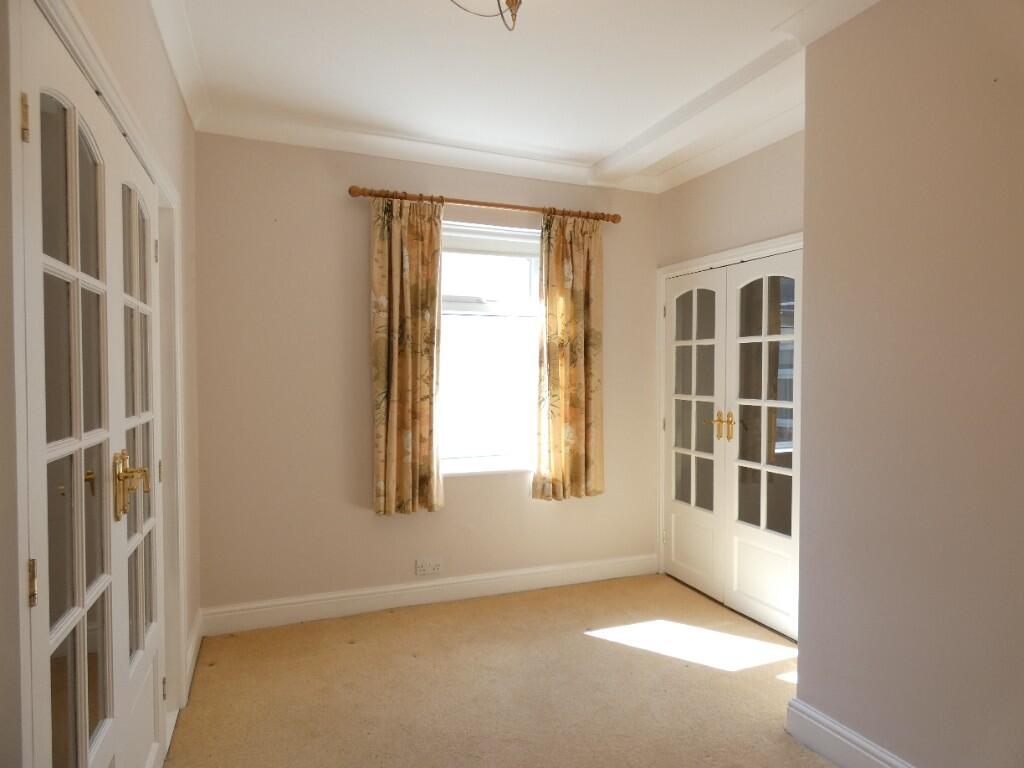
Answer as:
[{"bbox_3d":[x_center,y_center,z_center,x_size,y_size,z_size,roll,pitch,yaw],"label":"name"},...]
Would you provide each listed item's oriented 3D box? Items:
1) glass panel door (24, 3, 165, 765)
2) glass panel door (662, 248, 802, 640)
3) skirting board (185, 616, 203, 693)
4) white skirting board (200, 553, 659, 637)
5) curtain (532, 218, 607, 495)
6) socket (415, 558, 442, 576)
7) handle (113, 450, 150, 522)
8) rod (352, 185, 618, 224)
[{"bbox_3d":[-1.038,0.328,1.522,0.045,1.985,1.167,0,1,-21],"label":"glass panel door"},{"bbox_3d":[1.276,0.302,3.479,0.045,1.981,1.163,0,1,-21],"label":"glass panel door"},{"bbox_3d":[-1.487,1.244,2.763,0.020,0.138,0.625,0,1,-21],"label":"skirting board"},{"bbox_3d":[-0.300,1.229,3.547,2.780,0.138,0.020,0,1,-21],"label":"white skirting board"},{"bbox_3d":[0.360,-0.162,3.668,0.465,1.730,0.120,0,1,-21],"label":"curtain"},{"bbox_3d":[-0.489,1.082,3.477,0.148,0.090,0.013,0,1,-21],"label":"socket"},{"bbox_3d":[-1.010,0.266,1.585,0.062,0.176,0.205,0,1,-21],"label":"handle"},{"bbox_3d":[-0.087,-1.049,3.489,1.693,0.064,0.068,0,1,-21],"label":"rod"}]

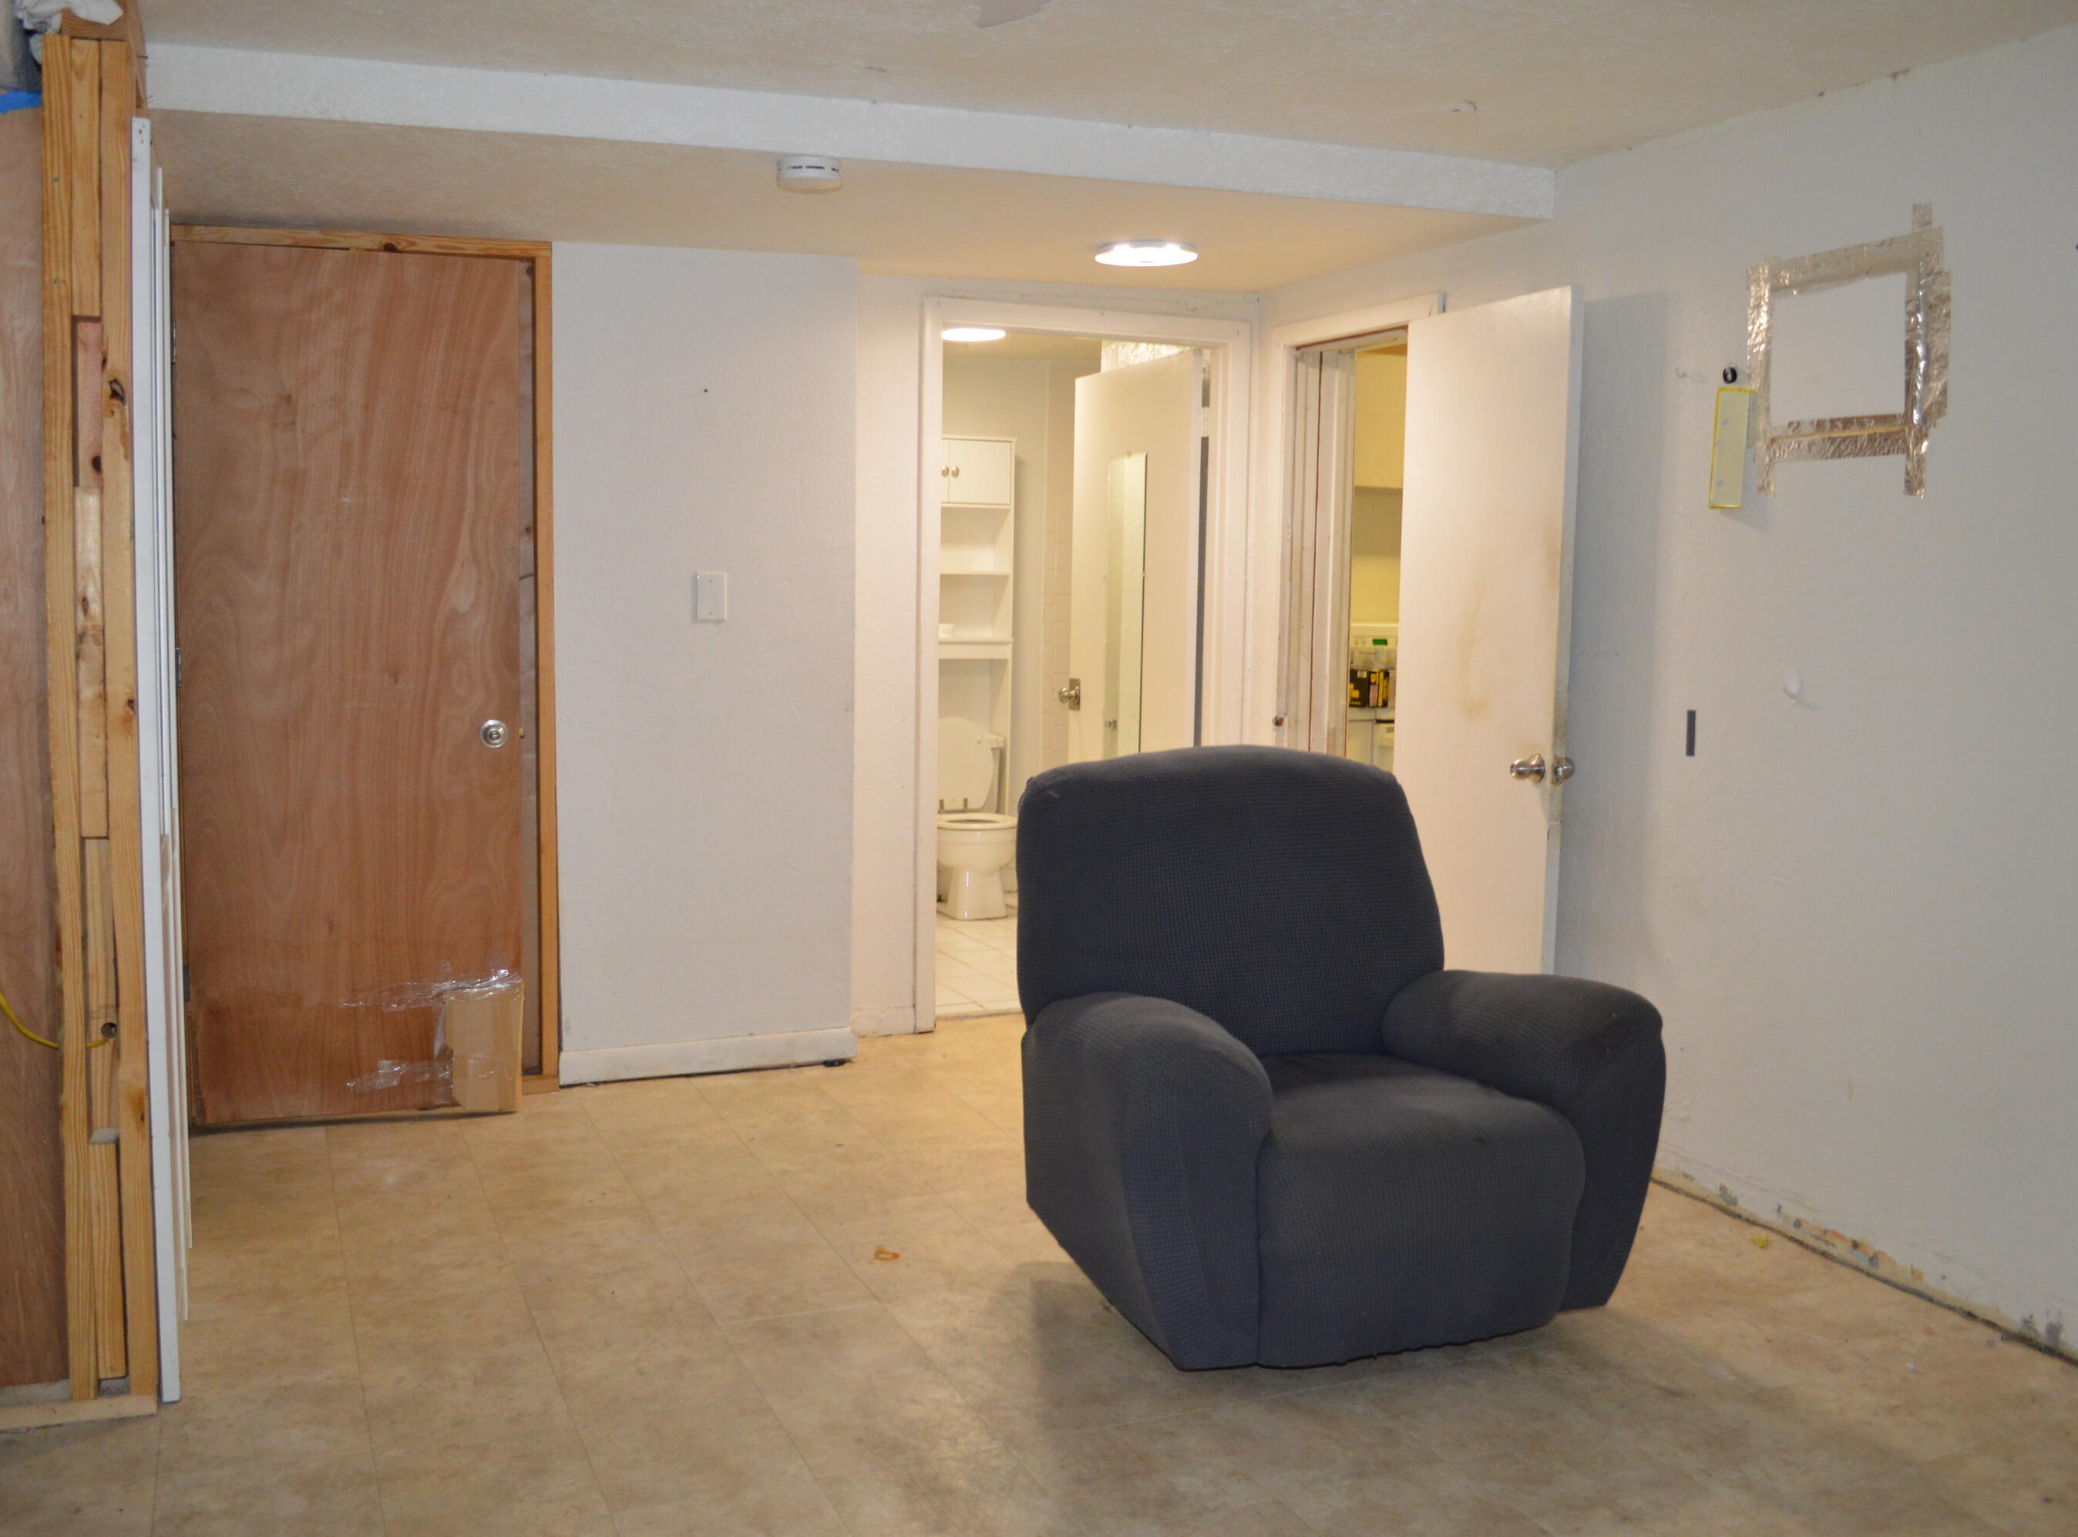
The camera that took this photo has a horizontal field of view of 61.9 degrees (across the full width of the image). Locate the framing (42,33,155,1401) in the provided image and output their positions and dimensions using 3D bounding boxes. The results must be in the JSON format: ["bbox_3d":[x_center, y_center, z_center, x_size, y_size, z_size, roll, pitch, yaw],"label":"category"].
[{"bbox_3d":[-1.421,-0.039,2.638,0.123,2.047,0.090,0,6,-21],"label":"framing"}]

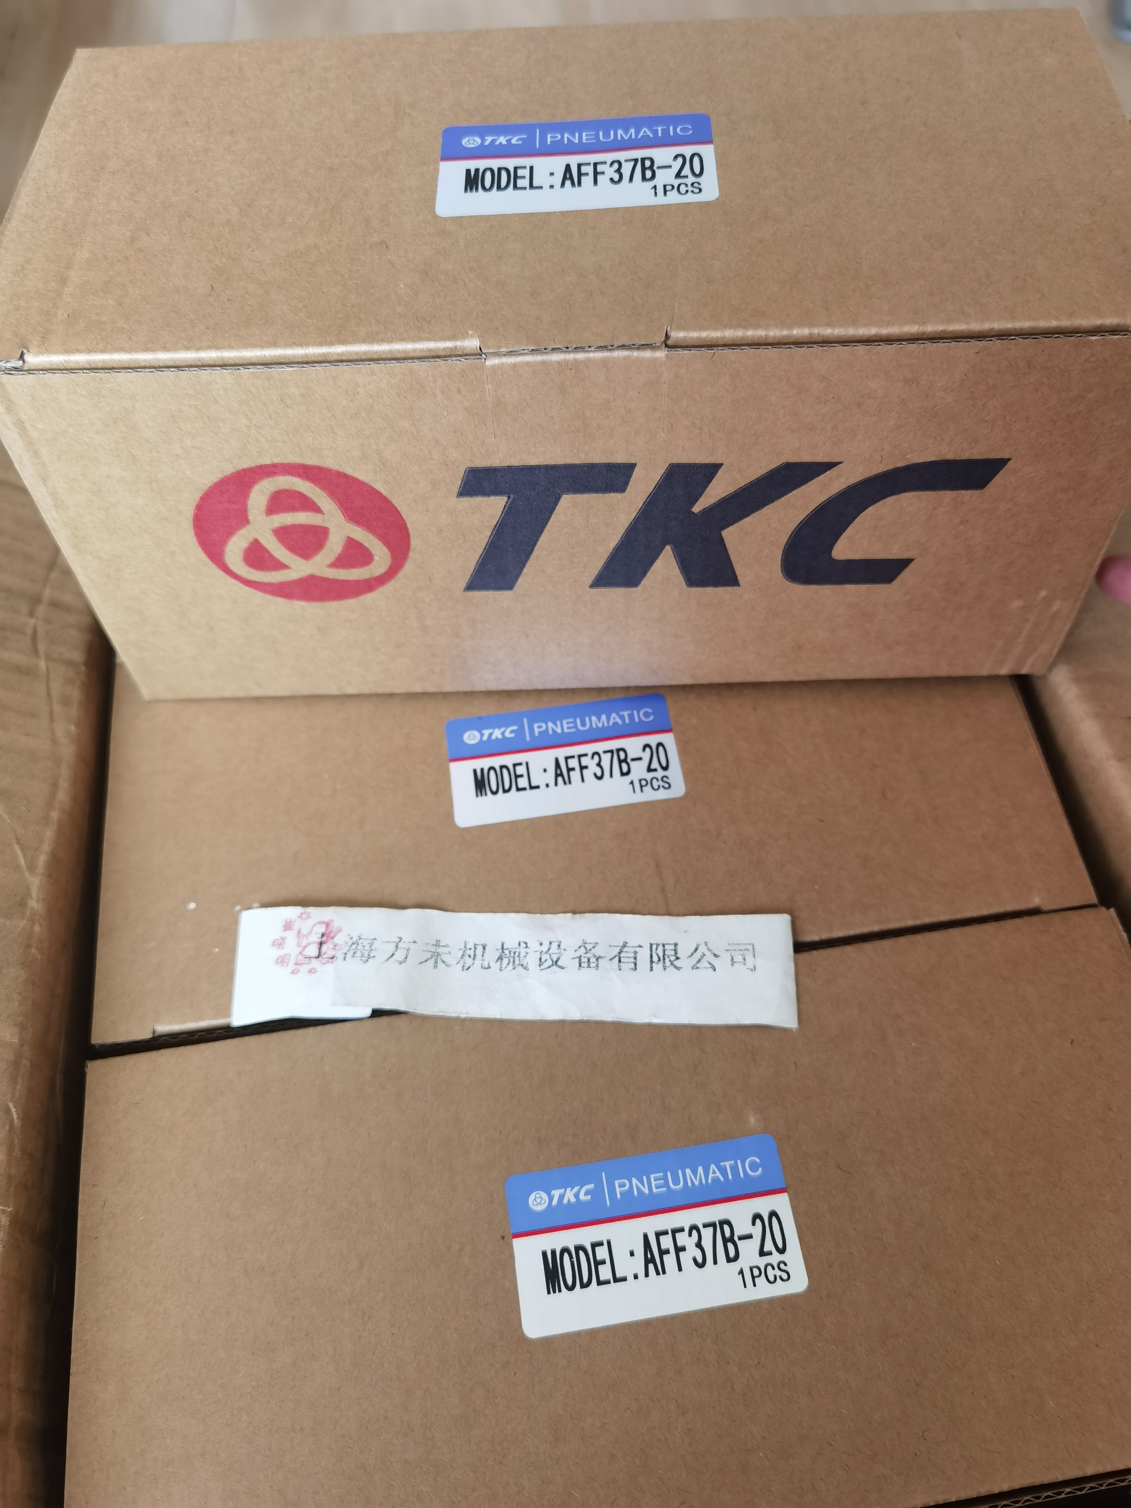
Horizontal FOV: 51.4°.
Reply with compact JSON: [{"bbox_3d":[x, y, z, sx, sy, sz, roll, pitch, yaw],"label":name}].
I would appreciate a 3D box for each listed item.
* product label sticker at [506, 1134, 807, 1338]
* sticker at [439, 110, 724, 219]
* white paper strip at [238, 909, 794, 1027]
[{"bbox_3d":[0.028,0.152,0.374,0.090,0.002,0.049,-8,62,-3],"label":"product label sticker"},{"bbox_3d":[0.004,-0.193,0.384,0.090,0.002,0.049,-2,59,2],"label":"sticker"},{"bbox_3d":[-0.019,0.075,0.413,0.200,0.004,0.042,0,60,2],"label":"white paper strip"}]

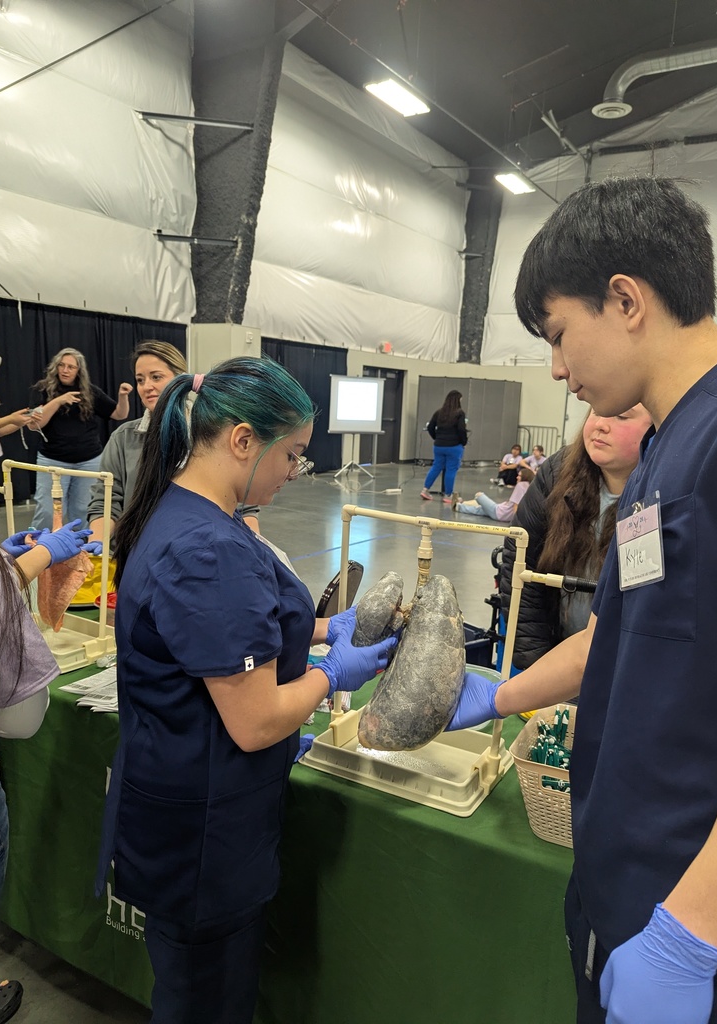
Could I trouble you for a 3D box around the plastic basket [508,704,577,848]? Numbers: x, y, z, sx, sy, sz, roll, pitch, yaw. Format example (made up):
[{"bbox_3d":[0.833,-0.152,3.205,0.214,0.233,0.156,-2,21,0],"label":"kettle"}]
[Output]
[{"bbox_3d":[0.397,0.470,1.249,0.200,0.140,0.265,7,10,29],"label":"plastic basket"}]

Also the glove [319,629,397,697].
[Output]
[{"bbox_3d":[0.002,0.283,1.330,0.170,0.100,0.085,-29,26,-33],"label":"glove"}]

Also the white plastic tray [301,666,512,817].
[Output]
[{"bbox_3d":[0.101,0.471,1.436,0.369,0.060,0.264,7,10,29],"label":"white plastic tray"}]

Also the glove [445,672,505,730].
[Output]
[{"bbox_3d":[0.192,0.352,1.300,0.090,0.110,0.175,-6,-2,-41],"label":"glove"}]

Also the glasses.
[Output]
[{"bbox_3d":[-0.145,-0.117,1.156,0.140,0.045,0.140,40,2,-17],"label":"glasses"}]

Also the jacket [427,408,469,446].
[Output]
[{"bbox_3d":[1.339,-1.272,10.700,0.550,0.590,0.360,7,10,27],"label":"jacket"}]

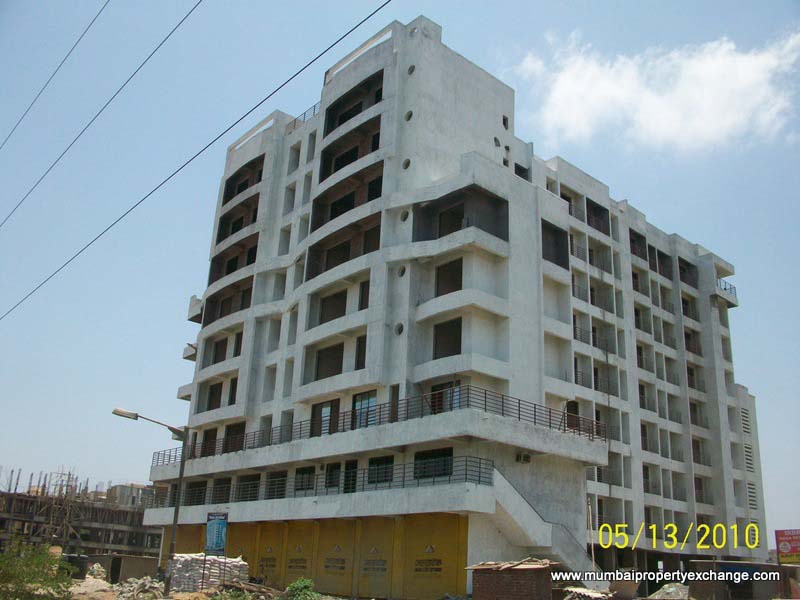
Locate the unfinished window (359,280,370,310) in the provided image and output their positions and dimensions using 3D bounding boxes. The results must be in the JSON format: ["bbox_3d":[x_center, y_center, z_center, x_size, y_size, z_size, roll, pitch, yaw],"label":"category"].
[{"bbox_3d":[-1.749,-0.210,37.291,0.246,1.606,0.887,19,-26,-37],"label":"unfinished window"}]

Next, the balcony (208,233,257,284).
[{"bbox_3d":[-10.703,-2.400,48.589,1.231,2.315,5.910,19,-26,-37],"label":"balcony"}]

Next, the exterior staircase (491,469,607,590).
[{"bbox_3d":[6.000,9.806,30.663,7.584,4.580,1.231,19,-26,-37],"label":"exterior staircase"}]

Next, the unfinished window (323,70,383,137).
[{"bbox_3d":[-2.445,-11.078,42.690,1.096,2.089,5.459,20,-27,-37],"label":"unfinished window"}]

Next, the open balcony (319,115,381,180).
[{"bbox_3d":[-2.515,-8.236,41.666,1.296,2.176,5.484,20,-27,-37],"label":"open balcony"}]

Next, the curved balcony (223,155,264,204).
[{"bbox_3d":[-10.423,-7.920,50.612,1.231,2.364,5.023,19,-26,-37],"label":"curved balcony"}]

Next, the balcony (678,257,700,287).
[{"bbox_3d":[23.741,-1.993,62.229,2.955,2.462,1.280,19,-26,-37],"label":"balcony"}]

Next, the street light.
[{"bbox_3d":[-9.671,7.486,27.561,3.105,6.511,0.500,20,-27,-37],"label":"street light"}]

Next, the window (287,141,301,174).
[{"bbox_3d":[-6.702,-9.128,47.895,0.400,2.162,1.251,20,-27,-37],"label":"window"}]

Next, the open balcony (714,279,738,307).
[{"bbox_3d":[27.367,-0.629,63.121,3.891,1.724,1.084,19,-26,-37],"label":"open balcony"}]

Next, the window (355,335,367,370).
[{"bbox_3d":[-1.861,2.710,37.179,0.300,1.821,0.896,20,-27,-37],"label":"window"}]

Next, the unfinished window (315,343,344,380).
[{"bbox_3d":[-3.611,3.231,38.120,0.246,1.793,2.315,19,-26,-37],"label":"unfinished window"}]

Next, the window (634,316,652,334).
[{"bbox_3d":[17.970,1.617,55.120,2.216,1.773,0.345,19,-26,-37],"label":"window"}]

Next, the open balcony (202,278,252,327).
[{"bbox_3d":[-10.820,0.390,48.068,1.296,2.190,6.233,20,-27,-37],"label":"open balcony"}]

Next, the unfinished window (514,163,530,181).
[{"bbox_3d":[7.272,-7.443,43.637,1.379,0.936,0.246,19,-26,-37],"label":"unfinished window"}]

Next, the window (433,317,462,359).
[{"bbox_3d":[2.274,1.908,34.695,0.300,1.873,1.858,20,-27,-37],"label":"window"}]

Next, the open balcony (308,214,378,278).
[{"bbox_3d":[-2.740,-2.587,39.408,1.296,2.046,6.364,20,-27,-37],"label":"open balcony"}]

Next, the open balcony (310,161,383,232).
[{"bbox_3d":[-2.612,-5.437,40.529,1.296,2.143,6.360,20,-27,-37],"label":"open balcony"}]

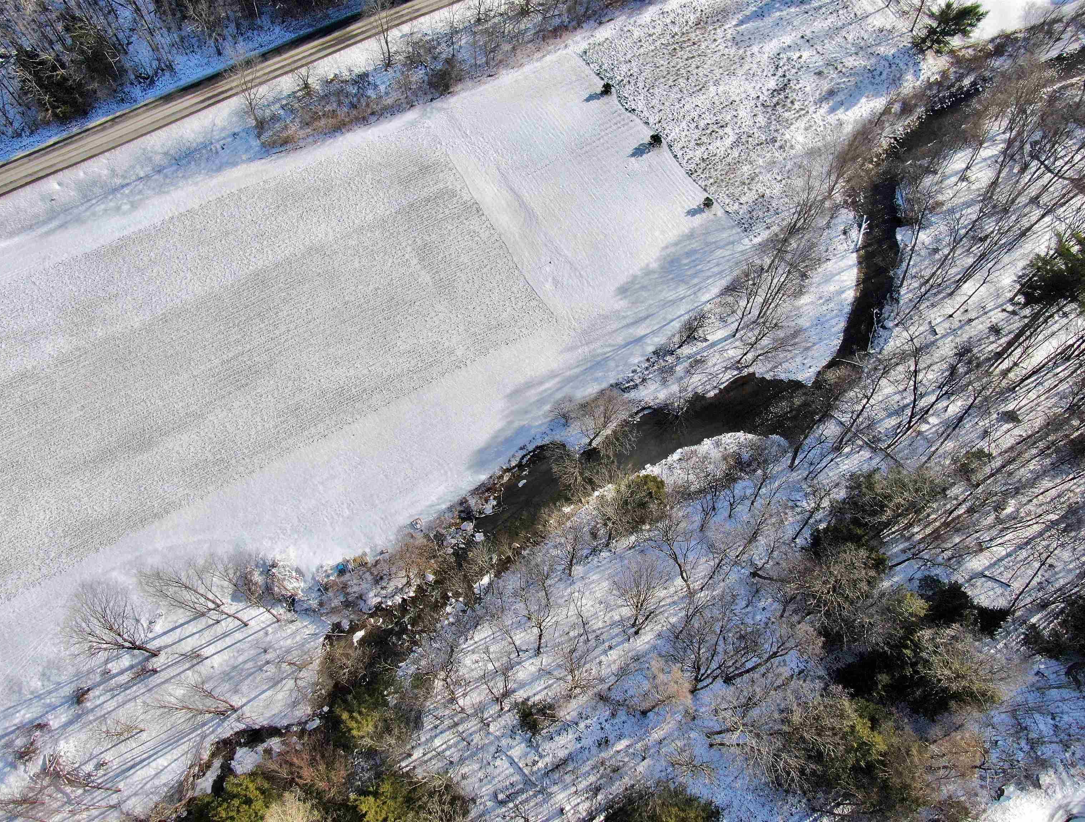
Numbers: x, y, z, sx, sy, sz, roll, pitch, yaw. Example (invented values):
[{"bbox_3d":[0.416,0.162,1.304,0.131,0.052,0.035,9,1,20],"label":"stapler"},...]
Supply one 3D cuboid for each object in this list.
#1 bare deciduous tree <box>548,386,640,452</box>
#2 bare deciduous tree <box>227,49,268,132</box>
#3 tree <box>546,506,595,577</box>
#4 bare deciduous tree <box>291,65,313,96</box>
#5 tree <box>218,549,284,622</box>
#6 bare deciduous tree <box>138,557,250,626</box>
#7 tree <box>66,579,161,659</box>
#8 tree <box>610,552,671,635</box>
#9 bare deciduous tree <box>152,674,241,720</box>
[{"bbox_3d":[6.810,1.857,102.988,10.613,10.820,9.552,0,63,-1],"label":"bare deciduous tree"},{"bbox_3d":[-49.403,-53.910,128.484,6.941,14.535,6.941,0,63,-1],"label":"bare deciduous tree"},{"bbox_3d":[3.481,16.497,93.560,6.878,14.303,6.878,0,63,-1],"label":"tree"},{"bbox_3d":[-42.945,-58.686,135.941,4.560,5.709,4.560,0,63,-1],"label":"bare deciduous tree"},{"bbox_3d":[-33.939,21.813,90.396,7.821,14.269,7.821,0,63,-1],"label":"tree"},{"bbox_3d":[-38.994,21.436,86.387,7.688,21.642,7.688,0,63,-1],"label":"bare deciduous tree"},{"bbox_3d":[-47.907,24.816,87.184,8.963,16.956,8.963,0,63,-1],"label":"tree"},{"bbox_3d":[11.443,22.116,89.619,8.005,16.429,8.005,0,63,-1],"label":"tree"},{"bbox_3d":[-38.262,32.071,84.322,5.416,15.717,5.416,0,63,-1],"label":"bare deciduous tree"}]

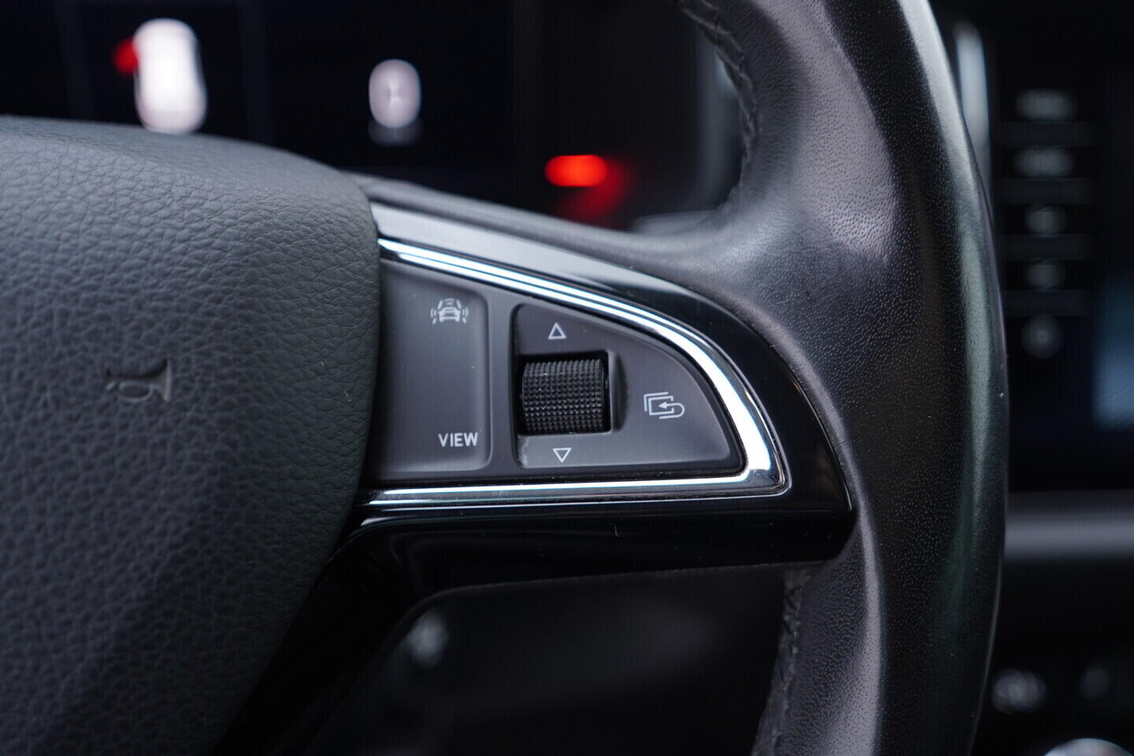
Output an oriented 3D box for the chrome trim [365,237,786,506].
[{"bbox_3d":[0.001,-0.001,0.187,0.068,0.042,0.012,-2,-2,6],"label":"chrome trim"}]

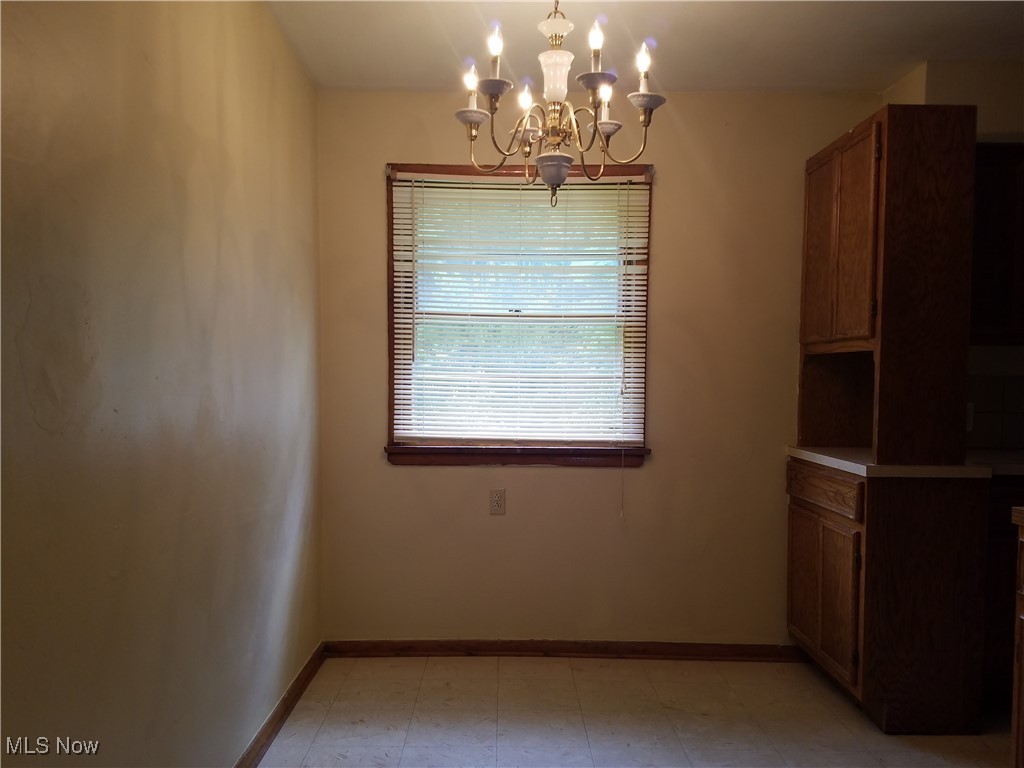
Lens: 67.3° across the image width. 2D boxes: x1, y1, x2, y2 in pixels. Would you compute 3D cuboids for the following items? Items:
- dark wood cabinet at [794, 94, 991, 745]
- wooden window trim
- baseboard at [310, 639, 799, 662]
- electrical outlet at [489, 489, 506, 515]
[{"bbox_3d":[1.414,0.131,2.978,0.431,2.153,0.687,1,2,-1],"label":"dark wood cabinet"},{"bbox_3d":[0.036,-0.312,3.262,1.088,1.153,0.044,1,2,-1],"label":"wooden window trim"},{"bbox_3d":[0.211,1.149,3.330,2.078,0.075,0.020,1,2,-1],"label":"baseboard"},{"bbox_3d":[-0.061,0.506,3.315,0.072,0.115,0.008,1,2,-1],"label":"electrical outlet"}]

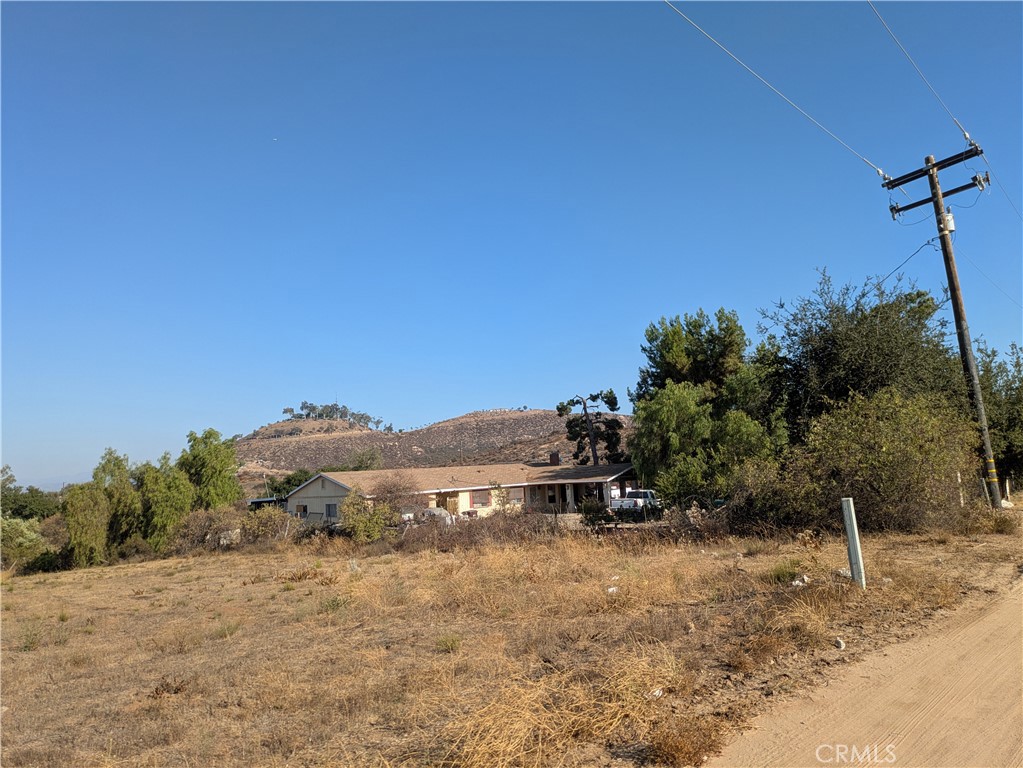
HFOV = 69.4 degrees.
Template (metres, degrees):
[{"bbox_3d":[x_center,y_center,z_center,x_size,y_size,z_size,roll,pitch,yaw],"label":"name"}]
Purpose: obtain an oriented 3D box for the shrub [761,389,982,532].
[{"bbox_3d":[8.702,1.710,17.888,4.828,3.214,4.200,-5,-8,25],"label":"shrub"}]

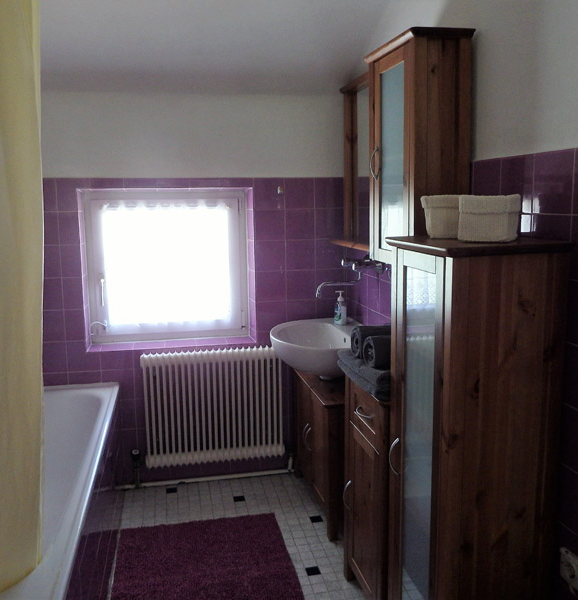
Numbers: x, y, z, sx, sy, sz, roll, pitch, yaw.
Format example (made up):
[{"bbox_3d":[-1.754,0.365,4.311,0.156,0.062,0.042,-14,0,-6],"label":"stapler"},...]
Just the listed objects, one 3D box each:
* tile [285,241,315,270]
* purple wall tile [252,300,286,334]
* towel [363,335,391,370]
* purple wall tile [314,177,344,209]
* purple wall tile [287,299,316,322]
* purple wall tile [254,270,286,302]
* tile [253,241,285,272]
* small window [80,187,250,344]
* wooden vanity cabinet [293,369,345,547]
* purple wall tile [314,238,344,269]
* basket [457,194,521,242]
[{"bbox_3d":[0.060,-0.224,2.770,0.150,0.150,0.010,-2,9,-10],"label":"tile"},{"bbox_3d":[-0.084,0.081,2.853,0.152,0.151,0.012,-3,10,-13],"label":"purple wall tile"},{"bbox_3d":[0.374,0.167,1.860,0.230,0.110,0.110,-3,10,-13],"label":"towel"},{"bbox_3d":[0.204,-0.532,2.760,0.150,0.150,0.010,-2,9,-10],"label":"purple wall tile"},{"bbox_3d":[0.067,0.078,2.804,0.150,0.150,0.010,-2,9,-10],"label":"purple wall tile"},{"bbox_3d":[-0.085,-0.070,2.827,0.152,0.151,0.012,-3,10,-13],"label":"purple wall tile"},{"bbox_3d":[-0.090,-0.218,2.746,0.150,0.150,0.010,-2,9,-10],"label":"tile"},{"bbox_3d":[-0.610,-0.172,2.840,0.800,0.758,0.080,-2,9,-10],"label":"small window"},{"bbox_3d":[0.231,0.673,2.637,0.320,0.610,0.620,-2,9,-12],"label":"wooden vanity cabinet"},{"bbox_3d":[0.214,-0.235,2.871,0.152,0.151,0.012,-3,10,-13],"label":"purple wall tile"},{"bbox_3d":[0.513,-0.212,1.422,0.145,0.120,0.125,4,11,24],"label":"basket"}]

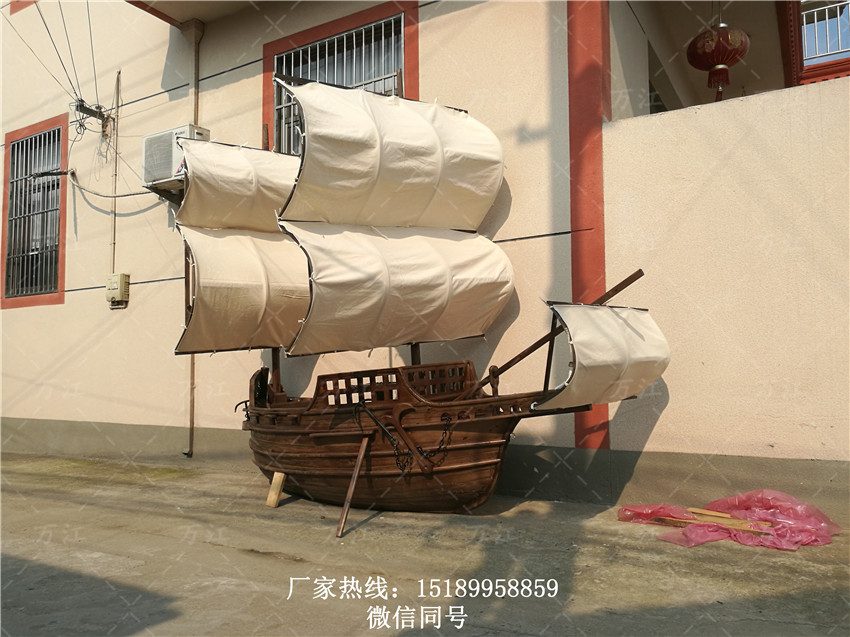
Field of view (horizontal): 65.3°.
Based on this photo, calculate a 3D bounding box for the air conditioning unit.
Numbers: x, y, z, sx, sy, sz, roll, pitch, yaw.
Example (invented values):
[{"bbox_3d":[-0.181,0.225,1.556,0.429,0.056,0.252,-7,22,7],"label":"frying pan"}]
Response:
[{"bbox_3d":[-2.775,-1.780,7.400,0.770,0.550,0.285,-3,-4,30],"label":"air conditioning unit"}]

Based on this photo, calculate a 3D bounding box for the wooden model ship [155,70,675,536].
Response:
[{"bbox_3d":[-0.231,-0.218,4.997,3.650,3.320,1.750,-3,-5,33],"label":"wooden model ship"}]

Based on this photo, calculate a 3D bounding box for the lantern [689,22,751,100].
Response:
[{"bbox_3d":[2.820,-2.430,6.380,0.590,0.840,0.590,-3,-4,30],"label":"lantern"}]

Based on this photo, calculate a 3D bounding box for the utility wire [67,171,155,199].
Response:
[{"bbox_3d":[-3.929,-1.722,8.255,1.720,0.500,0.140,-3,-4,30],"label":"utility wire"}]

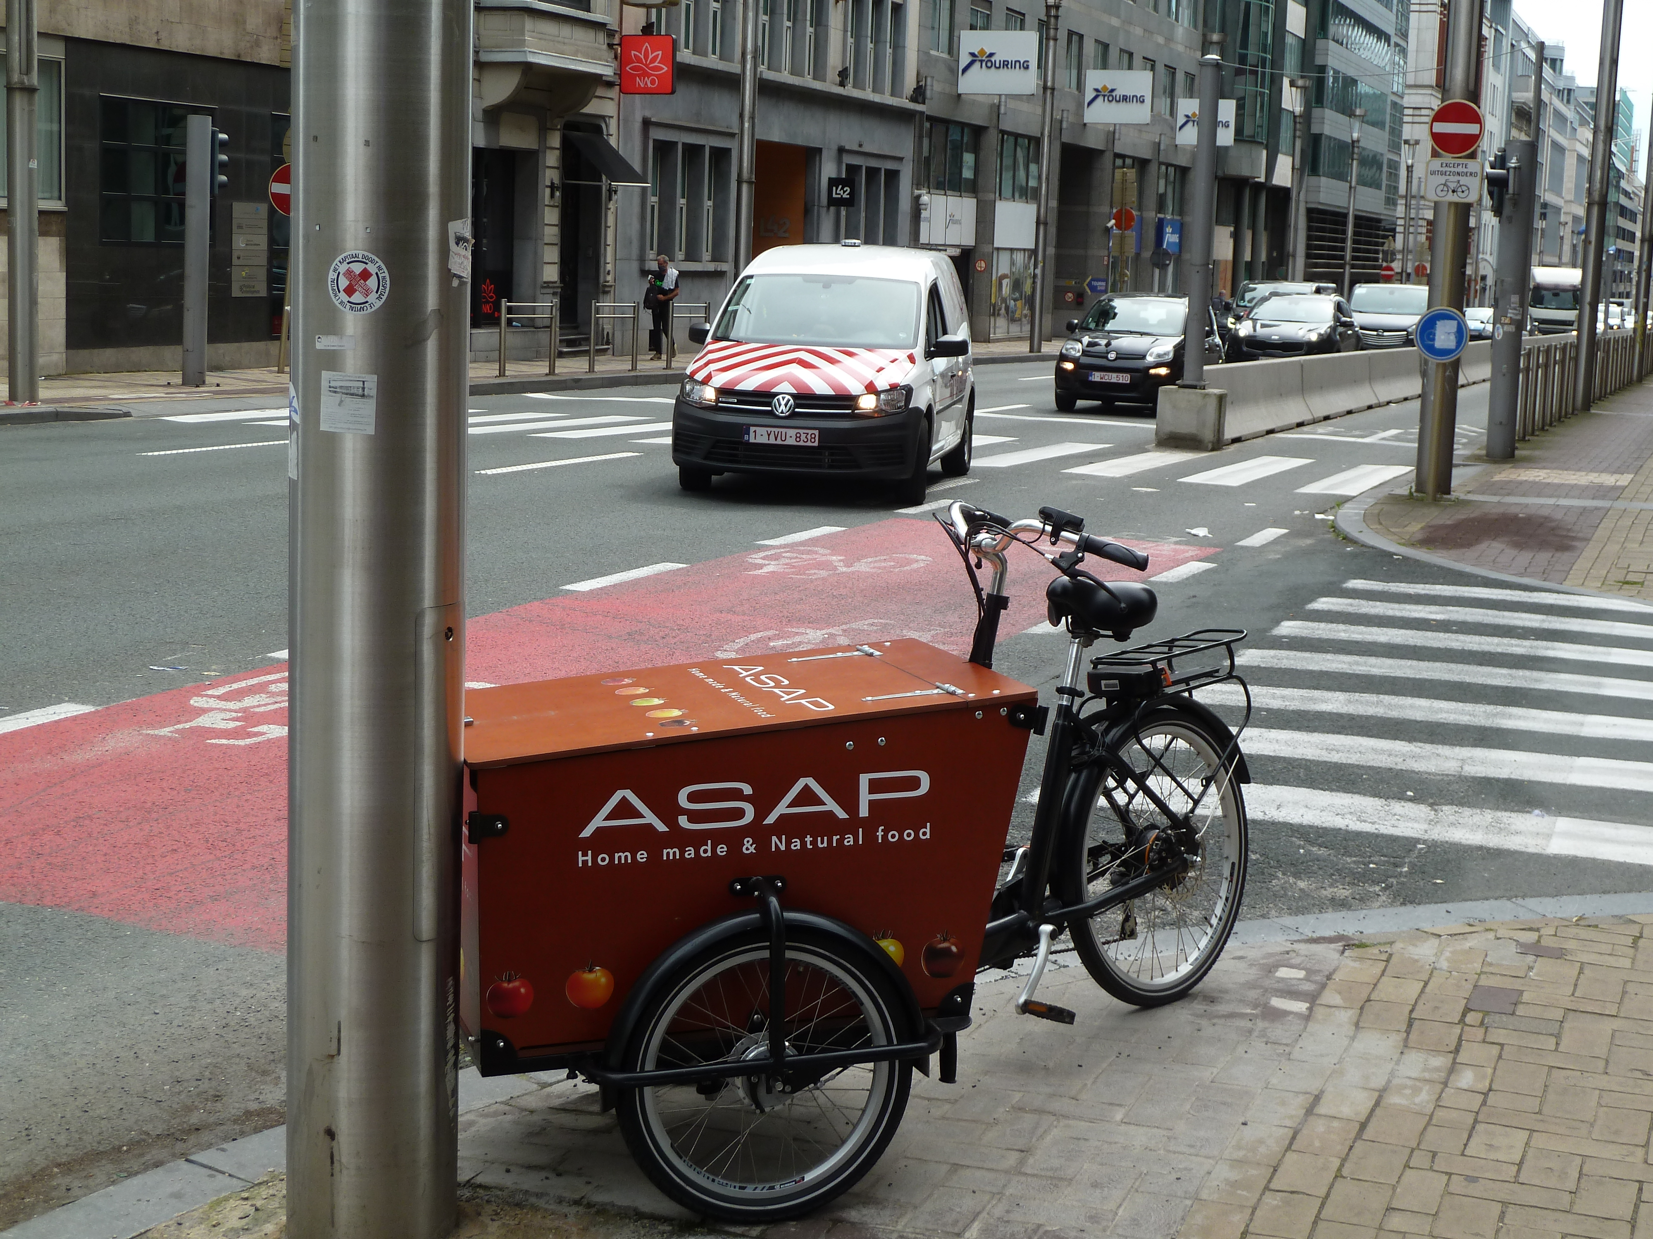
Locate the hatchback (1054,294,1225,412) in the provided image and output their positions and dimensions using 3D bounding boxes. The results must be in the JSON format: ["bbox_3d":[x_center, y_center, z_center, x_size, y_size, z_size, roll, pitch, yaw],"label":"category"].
[{"bbox_3d":[4.070,-3.460,31.900,1.700,1.540,3.650,5,8,19],"label":"hatchback"}]

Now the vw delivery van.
[{"bbox_3d":[0.100,-1.950,18.680,1.870,1.840,4.420,3,8,10],"label":"vw delivery van"}]

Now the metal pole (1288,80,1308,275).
[{"bbox_3d":[15.007,-13.112,79.441,0.600,8.150,0.600,5,8,20],"label":"metal pole"}]

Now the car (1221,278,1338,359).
[{"bbox_3d":[10.625,-6.896,57.644,1.930,1.920,5.100,5,8,20],"label":"car"}]

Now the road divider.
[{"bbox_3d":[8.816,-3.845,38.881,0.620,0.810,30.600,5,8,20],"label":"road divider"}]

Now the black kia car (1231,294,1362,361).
[{"bbox_3d":[8.115,-4.828,42.820,1.860,1.640,4.480,5,8,20],"label":"black kia car"}]

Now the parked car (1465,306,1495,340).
[{"bbox_3d":[19.800,-8.810,75.000,1.800,1.500,4.300,5,8,20],"label":"parked car"}]

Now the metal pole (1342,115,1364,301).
[{"bbox_3d":[20.247,-15.283,95.921,0.600,8.660,0.600,5,8,20],"label":"metal pole"}]

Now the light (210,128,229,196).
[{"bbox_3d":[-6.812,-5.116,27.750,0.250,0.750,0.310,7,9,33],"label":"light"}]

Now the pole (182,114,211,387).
[{"bbox_3d":[-6.924,-4.052,27.321,0.268,2.946,0.268,0,8,-14],"label":"pole"}]

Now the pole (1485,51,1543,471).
[{"bbox_3d":[6.349,-3.392,22.909,0.300,3.820,0.300,5,8,20],"label":"pole"}]

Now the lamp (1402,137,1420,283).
[{"bbox_3d":[26.217,-17.269,112.182,0.600,8.660,0.600,5,8,20],"label":"lamp"}]

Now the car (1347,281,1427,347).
[{"bbox_3d":[12.046,-6.164,52.535,1.950,1.960,5.000,5,8,20],"label":"car"}]

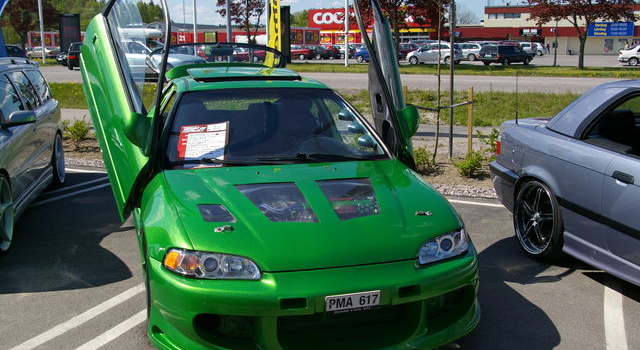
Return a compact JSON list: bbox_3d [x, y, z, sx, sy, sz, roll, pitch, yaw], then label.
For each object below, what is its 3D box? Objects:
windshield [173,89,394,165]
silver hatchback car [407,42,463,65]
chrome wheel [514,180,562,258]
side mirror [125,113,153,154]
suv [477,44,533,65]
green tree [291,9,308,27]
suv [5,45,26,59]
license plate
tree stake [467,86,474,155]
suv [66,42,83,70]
[{"bbox_3d":[-0.307,-0.333,4.479,1.400,0.120,0.900,-3,39,-16],"label":"windshield"},{"bbox_3d":[9.107,-9.631,55.000,4.250,1.600,1.760,4,11,20],"label":"silver hatchback car"},{"bbox_3d":[1.664,0.316,5.045,0.200,0.610,0.610,-2,11,-10],"label":"chrome wheel"},{"bbox_3d":[-1.066,-0.253,4.070,0.180,0.170,0.150,-3,39,-16],"label":"side mirror"},{"bbox_3d":[14.207,-9.137,52.658,4.750,1.460,1.770,-9,14,-42],"label":"suv"},{"bbox_3d":[-4.654,-31.498,150.000,5.500,9.500,5.500,0,10,0],"label":"green tree"},{"bbox_3d":[-34.057,-13.469,76.000,4.500,1.600,1.800,-5,11,-25],"label":"suv"},{"bbox_3d":[0.148,0.560,3.069,0.255,0.070,0.015,-3,11,-16],"label":"license plate"},{"bbox_3d":[2.122,-0.753,9.750,0.065,1.000,0.065,4,11,22],"label":"tree stake"},{"bbox_3d":[-14.392,-7.526,43.844,1.830,1.650,4.600,-1,10,-6],"label":"suv"}]

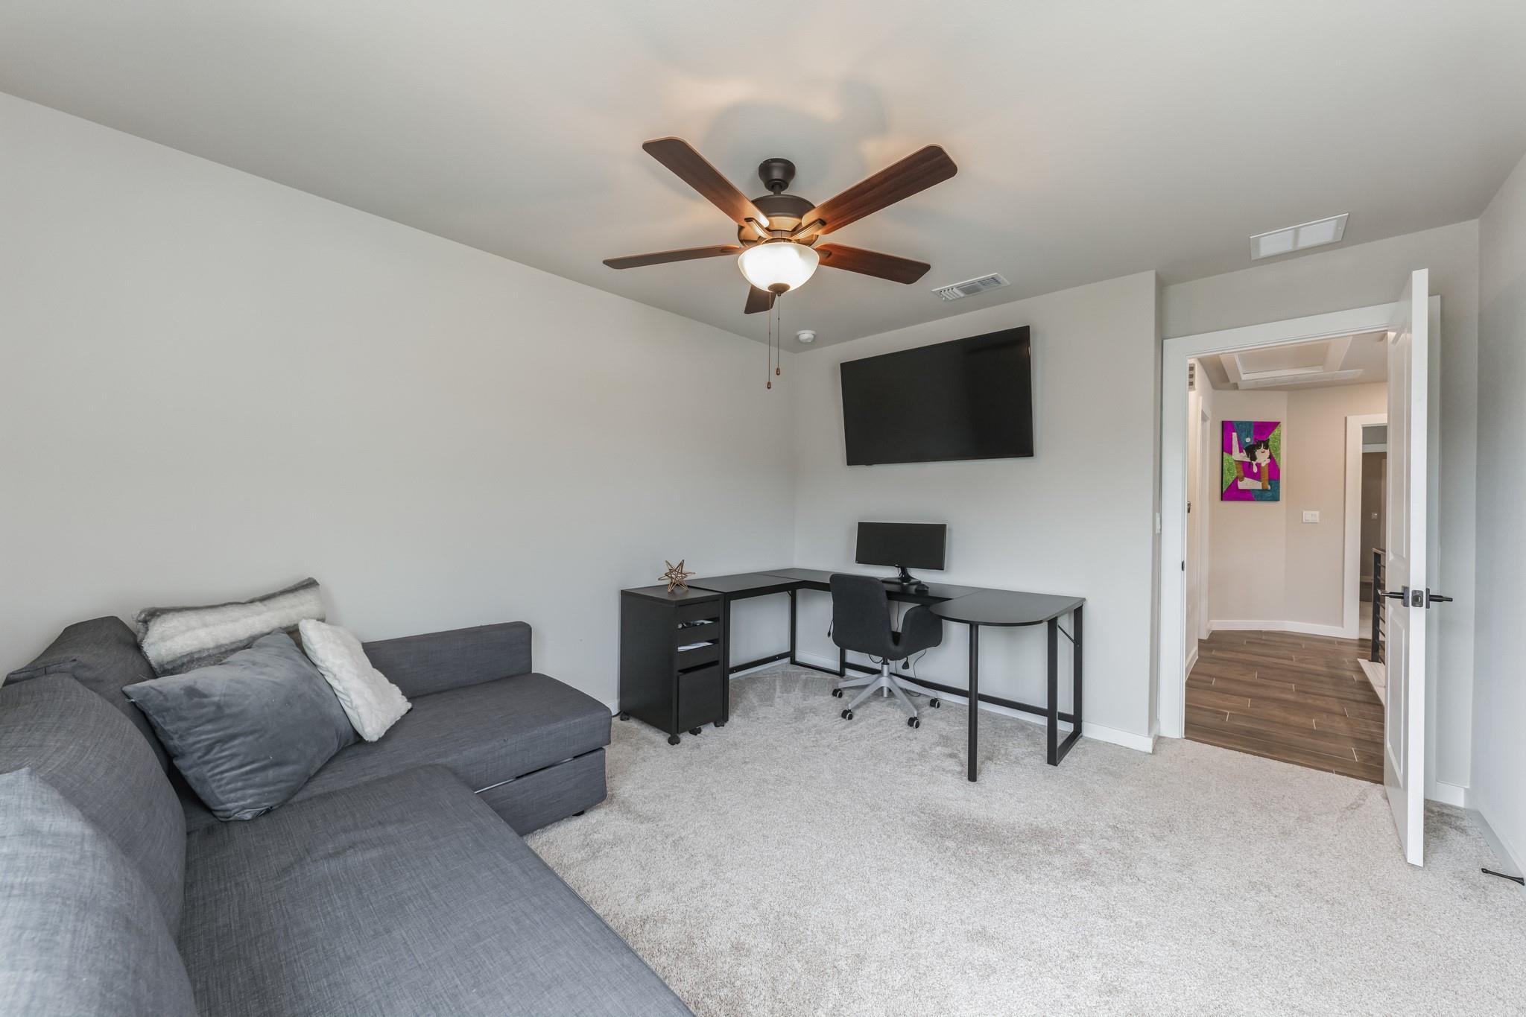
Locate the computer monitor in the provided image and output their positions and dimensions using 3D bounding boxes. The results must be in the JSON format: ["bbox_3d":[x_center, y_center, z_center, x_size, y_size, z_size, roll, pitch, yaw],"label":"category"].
[{"bbox_3d":[0.857,0.284,3.486,0.615,0.375,0.190,1,0,42],"label":"computer monitor"}]

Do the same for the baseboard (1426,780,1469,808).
[{"bbox_3d":[2.889,1.203,2.309,0.105,0.090,0.020,1,0,42],"label":"baseboard"}]

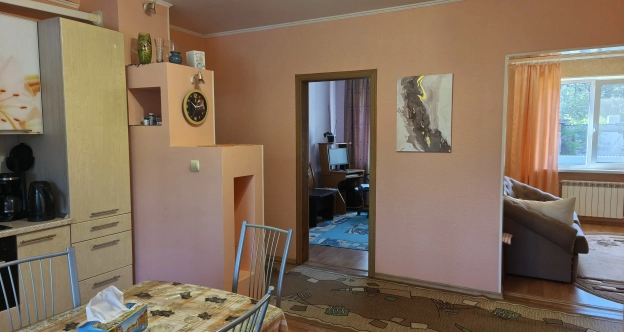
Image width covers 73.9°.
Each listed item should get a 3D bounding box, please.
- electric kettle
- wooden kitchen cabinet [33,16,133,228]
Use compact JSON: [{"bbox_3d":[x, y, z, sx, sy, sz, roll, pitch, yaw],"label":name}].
[{"bbox_3d":[-1.892,0.249,2.876,0.155,0.250,0.190,3,6,29],"label":"electric kettle"},{"bbox_3d":[-1.820,-0.318,3.182,0.590,1.396,0.486,3,6,29],"label":"wooden kitchen cabinet"}]

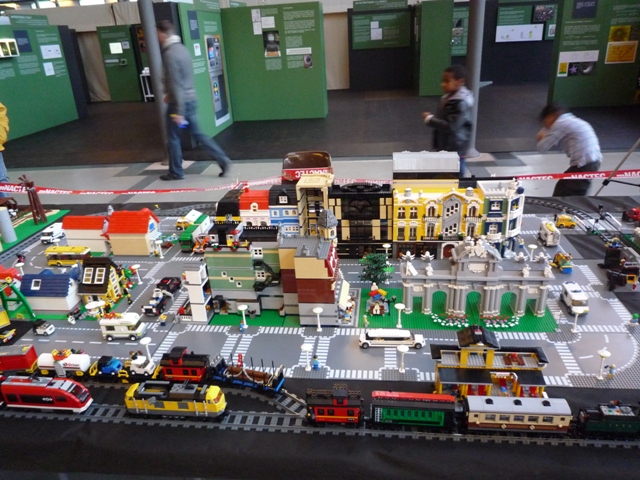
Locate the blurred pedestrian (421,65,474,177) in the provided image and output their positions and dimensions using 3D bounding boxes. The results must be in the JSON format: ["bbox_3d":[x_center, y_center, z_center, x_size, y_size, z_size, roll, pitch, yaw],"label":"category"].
[{"bbox_3d":[1.159,-0.943,4.223,0.450,1.230,0.380,-3,24,1],"label":"blurred pedestrian"}]

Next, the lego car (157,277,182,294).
[{"bbox_3d":[-0.596,0.176,1.860,0.054,0.045,0.082,6,26,20],"label":"lego car"}]

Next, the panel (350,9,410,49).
[{"bbox_3d":[1.663,-5.625,12.500,1.580,0.840,0.040,-1,24,5],"label":"panel"}]

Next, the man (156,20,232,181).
[{"bbox_3d":[-1.559,-1.573,5.353,0.900,1.740,0.460,0,24,8],"label":"man"}]

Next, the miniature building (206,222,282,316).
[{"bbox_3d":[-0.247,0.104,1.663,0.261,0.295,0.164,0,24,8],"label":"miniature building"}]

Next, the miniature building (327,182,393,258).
[{"bbox_3d":[0.181,-0.097,2.030,0.256,0.316,0.180,0,24,6],"label":"miniature building"}]

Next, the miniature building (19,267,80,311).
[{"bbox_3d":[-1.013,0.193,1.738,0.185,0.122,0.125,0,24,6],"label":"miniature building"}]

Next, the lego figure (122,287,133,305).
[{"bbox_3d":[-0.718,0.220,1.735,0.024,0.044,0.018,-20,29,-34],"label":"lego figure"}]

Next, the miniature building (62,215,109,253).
[{"bbox_3d":[-1.122,-0.038,2.252,0.215,0.175,0.092,0,24,8],"label":"miniature building"}]

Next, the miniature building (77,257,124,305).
[{"bbox_3d":[-0.844,0.153,1.790,0.109,0.172,0.162,0,24,8],"label":"miniature building"}]

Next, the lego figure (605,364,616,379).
[{"bbox_3d":[0.789,0.355,1.256,0.024,0.042,0.024,9,27,26],"label":"lego figure"}]

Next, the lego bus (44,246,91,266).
[{"bbox_3d":[-1.127,0.077,2.082,0.190,0.070,0.064,1,24,9],"label":"lego bus"}]

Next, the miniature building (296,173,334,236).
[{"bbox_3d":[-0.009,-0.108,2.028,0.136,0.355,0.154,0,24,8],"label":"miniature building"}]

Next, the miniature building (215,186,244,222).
[{"bbox_3d":[-0.381,-0.078,2.120,0.122,0.272,0.192,0,24,8],"label":"miniature building"}]

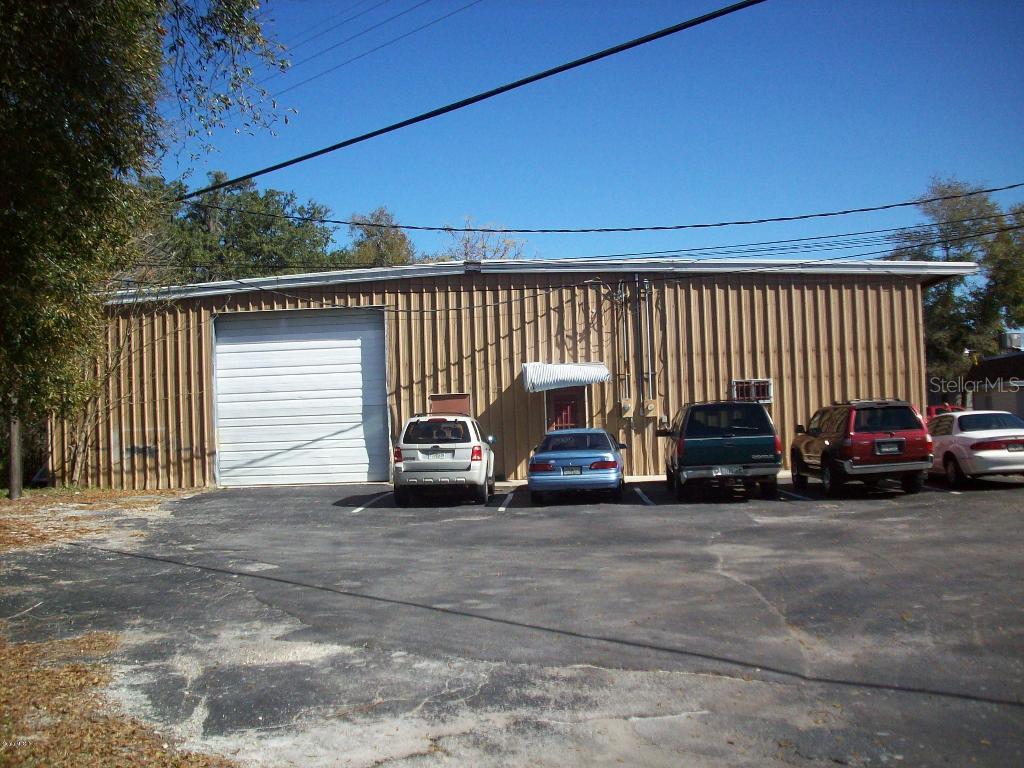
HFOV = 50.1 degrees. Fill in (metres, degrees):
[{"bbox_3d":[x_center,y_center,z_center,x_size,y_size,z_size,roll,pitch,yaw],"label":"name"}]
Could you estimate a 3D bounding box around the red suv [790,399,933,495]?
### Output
[{"bbox_3d":[6.825,1.221,21.899,1.760,1.750,4.580,-2,-2,1],"label":"red suv"}]

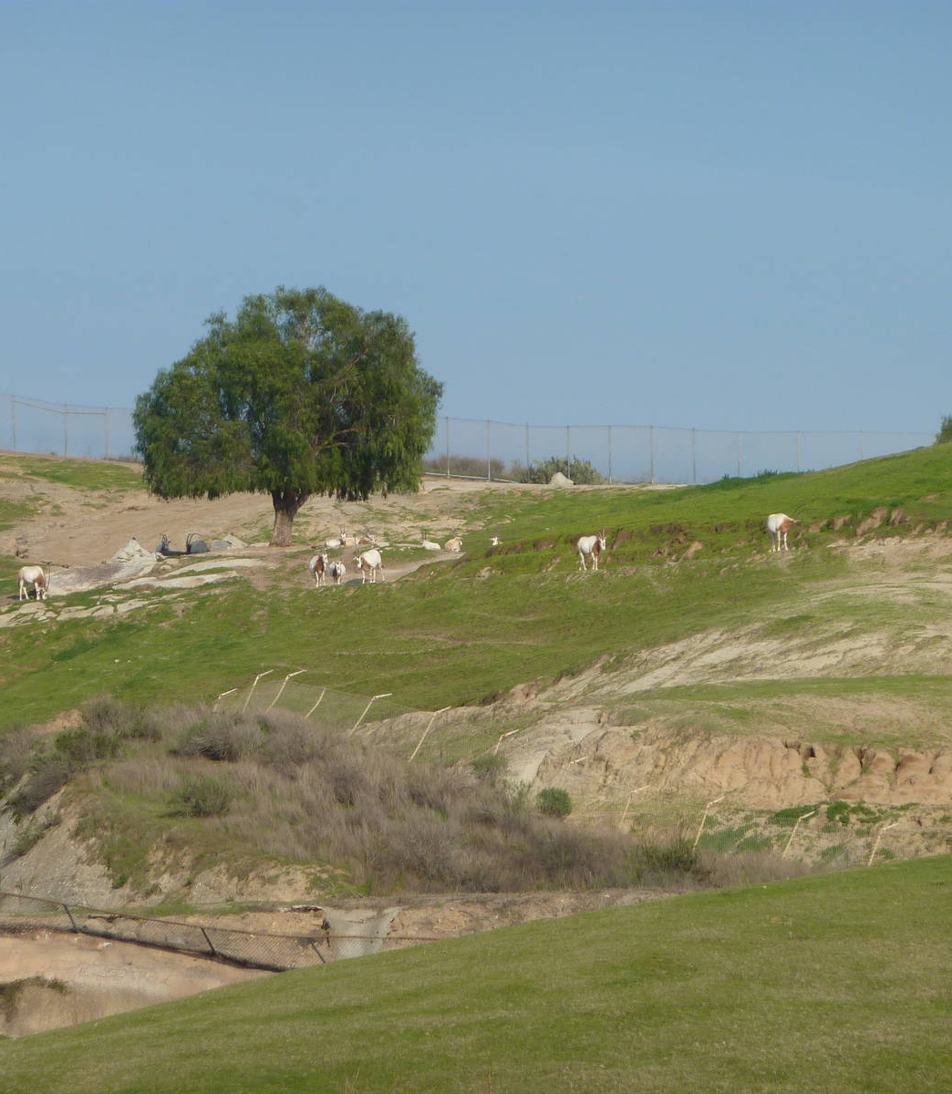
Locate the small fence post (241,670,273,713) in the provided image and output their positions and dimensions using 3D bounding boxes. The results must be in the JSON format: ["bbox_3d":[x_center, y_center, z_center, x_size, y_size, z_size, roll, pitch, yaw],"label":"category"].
[{"bbox_3d":[-6.524,4.327,375.000,0.400,1.700,0.070,22,0,-15],"label":"small fence post"}]

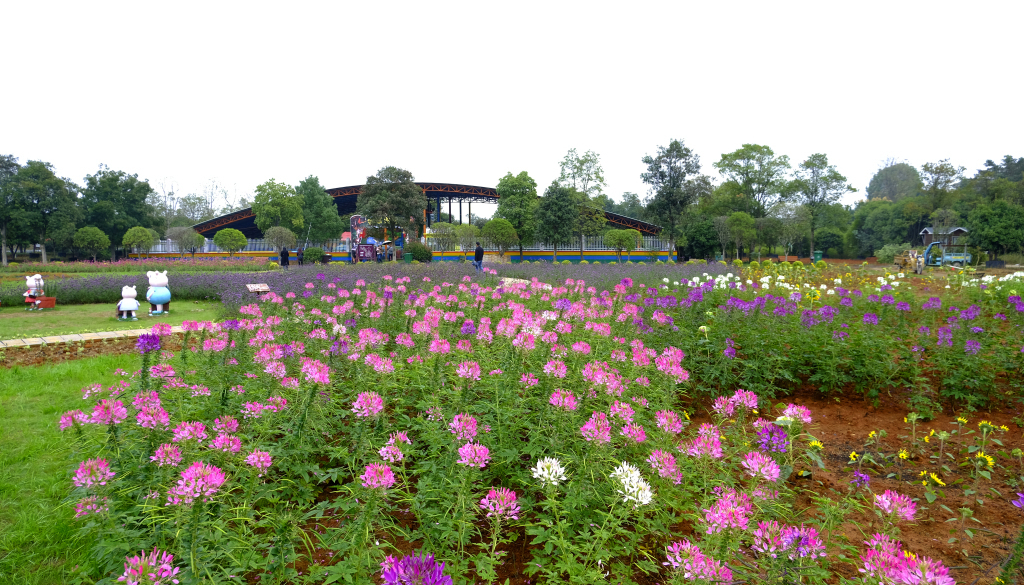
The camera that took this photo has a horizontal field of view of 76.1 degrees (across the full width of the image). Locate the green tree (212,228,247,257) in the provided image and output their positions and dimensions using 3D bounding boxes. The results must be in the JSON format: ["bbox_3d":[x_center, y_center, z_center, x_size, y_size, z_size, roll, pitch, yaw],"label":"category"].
[{"bbox_3d":[-23.274,-3.858,54.000,2.806,2.930,2.806,0,4,0],"label":"green tree"}]

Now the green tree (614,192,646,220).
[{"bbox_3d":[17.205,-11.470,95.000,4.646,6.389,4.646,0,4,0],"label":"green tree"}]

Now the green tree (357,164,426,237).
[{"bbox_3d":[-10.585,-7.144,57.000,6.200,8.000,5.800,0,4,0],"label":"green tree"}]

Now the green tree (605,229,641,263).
[{"bbox_3d":[9.457,-3.916,56.000,3.081,2.953,3.081,0,4,0],"label":"green tree"}]

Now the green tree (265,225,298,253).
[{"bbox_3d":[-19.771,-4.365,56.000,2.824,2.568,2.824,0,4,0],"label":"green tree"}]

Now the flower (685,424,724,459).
[{"bbox_3d":[0.665,0.512,2.250,0.128,0.112,0.125,0,4,0],"label":"flower"}]

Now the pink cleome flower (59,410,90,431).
[{"bbox_3d":[-2.207,0.646,3.300,0.161,0.100,0.145,0,4,0],"label":"pink cleome flower"}]

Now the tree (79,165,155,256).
[{"bbox_3d":[-39.191,-7.898,65.000,7.749,9.438,7.361,0,4,0],"label":"tree"}]

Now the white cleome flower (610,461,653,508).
[{"bbox_3d":[0.387,0.622,2.121,0.135,0.140,0.130,0,4,0],"label":"white cleome flower"}]

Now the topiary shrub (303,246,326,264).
[{"bbox_3d":[-15.998,-3.038,53.000,1.823,1.417,1.701,0,4,0],"label":"topiary shrub"}]

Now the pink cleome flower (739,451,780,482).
[{"bbox_3d":[0.821,0.579,2.163,0.128,0.099,0.121,0,4,0],"label":"pink cleome flower"}]

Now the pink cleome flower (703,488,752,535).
[{"bbox_3d":[0.626,0.636,1.900,0.145,0.135,0.140,0,4,0],"label":"pink cleome flower"}]

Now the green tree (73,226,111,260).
[{"bbox_3d":[-35.305,-4.014,55.000,3.110,3.152,3.110,0,4,0],"label":"green tree"}]

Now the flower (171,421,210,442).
[{"bbox_3d":[-1.312,0.567,2.670,0.146,0.079,0.140,0,4,0],"label":"flower"}]

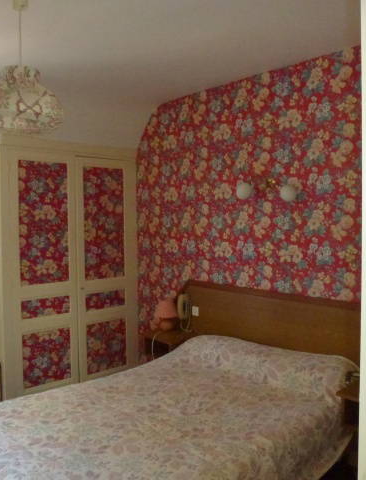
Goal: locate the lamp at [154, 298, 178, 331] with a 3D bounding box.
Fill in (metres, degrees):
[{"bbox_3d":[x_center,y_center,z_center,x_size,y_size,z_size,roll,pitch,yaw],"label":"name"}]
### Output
[{"bbox_3d":[-0.154,0.674,3.957,0.199,0.284,0.199,0,2,0],"label":"lamp"}]

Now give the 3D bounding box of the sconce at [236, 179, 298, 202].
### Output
[{"bbox_3d":[0.614,-0.372,3.272,0.145,0.181,0.513,-2,3,-43],"label":"sconce"}]

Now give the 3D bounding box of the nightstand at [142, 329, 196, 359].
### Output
[{"bbox_3d":[-0.098,0.916,3.892,0.370,0.196,0.370,-2,3,-43],"label":"nightstand"}]

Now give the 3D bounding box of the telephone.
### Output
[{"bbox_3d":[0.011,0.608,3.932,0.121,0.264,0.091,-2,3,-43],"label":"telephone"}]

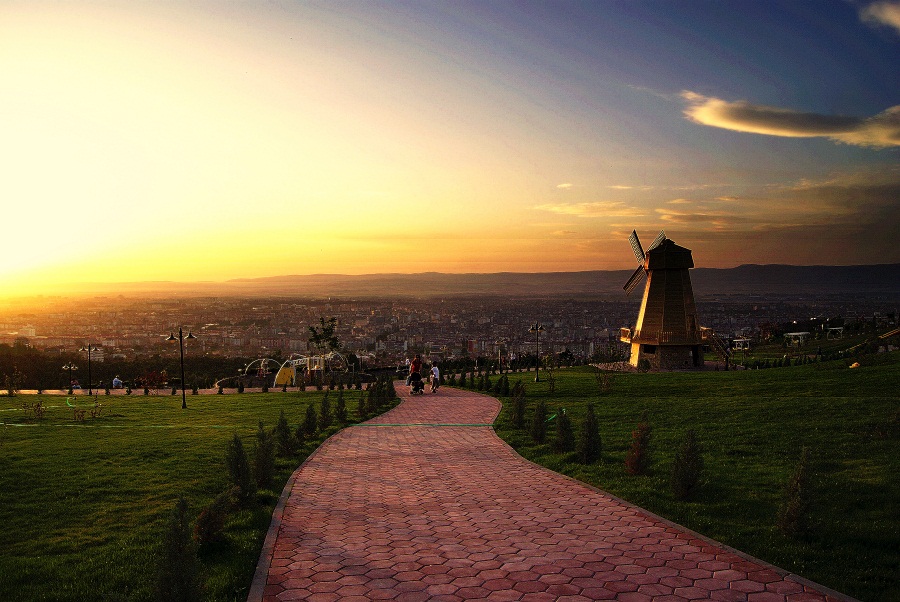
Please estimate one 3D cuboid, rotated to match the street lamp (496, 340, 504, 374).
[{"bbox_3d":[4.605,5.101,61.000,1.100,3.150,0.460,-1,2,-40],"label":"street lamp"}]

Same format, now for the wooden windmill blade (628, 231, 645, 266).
[{"bbox_3d":[16.756,-4.754,60.600,0.200,3.500,1.100,14,52,48],"label":"wooden windmill blade"}]

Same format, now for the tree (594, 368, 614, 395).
[{"bbox_3d":[6.403,3.336,28.000,0.750,1.050,0.750,0,1,0],"label":"tree"}]

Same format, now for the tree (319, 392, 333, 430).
[{"bbox_3d":[-3.004,2.666,16.300,0.350,0.920,0.350,0,2,0],"label":"tree"}]

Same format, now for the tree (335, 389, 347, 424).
[{"bbox_3d":[-3.065,2.967,19.000,0.360,1.020,0.360,0,1,0],"label":"tree"}]

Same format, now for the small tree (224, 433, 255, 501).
[{"bbox_3d":[-2.471,1.953,7.950,0.360,0.810,0.360,0,2,0],"label":"small tree"}]

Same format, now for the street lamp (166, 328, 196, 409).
[{"bbox_3d":[-10.571,2.658,26.600,1.180,3.150,0.450,0,1,0],"label":"street lamp"}]

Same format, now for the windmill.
[{"bbox_3d":[19.316,-0.133,60.000,7.500,12.100,7.600,-1,2,-41],"label":"windmill"}]

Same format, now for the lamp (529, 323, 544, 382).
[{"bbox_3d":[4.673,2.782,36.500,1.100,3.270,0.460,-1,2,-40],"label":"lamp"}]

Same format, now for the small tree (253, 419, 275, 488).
[{"bbox_3d":[-2.712,2.245,9.850,0.350,1.000,0.350,0,1,0],"label":"small tree"}]

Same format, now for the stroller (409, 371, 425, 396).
[{"bbox_3d":[-1.426,3.566,29.200,0.600,1.000,0.850,0,1,2],"label":"stroller"}]

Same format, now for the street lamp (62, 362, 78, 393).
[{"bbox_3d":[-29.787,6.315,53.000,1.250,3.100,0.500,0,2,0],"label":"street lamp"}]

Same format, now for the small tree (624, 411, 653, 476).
[{"bbox_3d":[2.818,2.138,10.100,0.420,0.940,0.420,0,1,0],"label":"small tree"}]

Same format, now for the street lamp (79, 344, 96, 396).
[{"bbox_3d":[-22.665,4.289,42.300,1.150,3.150,0.450,0,1,-6],"label":"street lamp"}]

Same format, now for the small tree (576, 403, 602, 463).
[{"bbox_3d":[2.333,2.208,11.300,0.420,1.020,0.420,0,1,0],"label":"small tree"}]

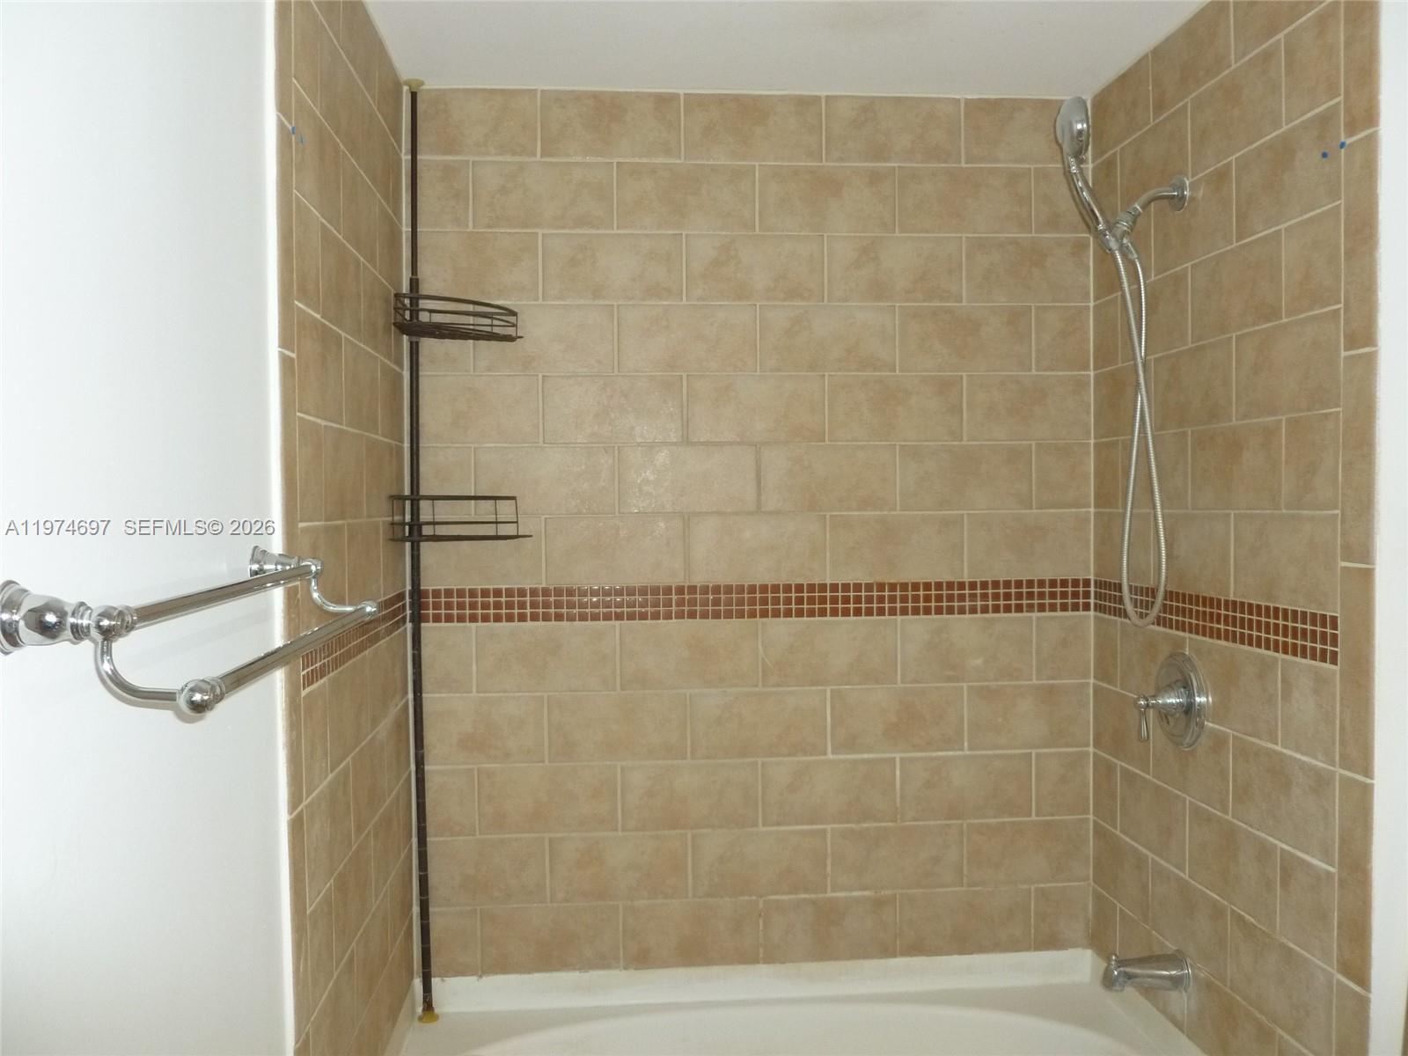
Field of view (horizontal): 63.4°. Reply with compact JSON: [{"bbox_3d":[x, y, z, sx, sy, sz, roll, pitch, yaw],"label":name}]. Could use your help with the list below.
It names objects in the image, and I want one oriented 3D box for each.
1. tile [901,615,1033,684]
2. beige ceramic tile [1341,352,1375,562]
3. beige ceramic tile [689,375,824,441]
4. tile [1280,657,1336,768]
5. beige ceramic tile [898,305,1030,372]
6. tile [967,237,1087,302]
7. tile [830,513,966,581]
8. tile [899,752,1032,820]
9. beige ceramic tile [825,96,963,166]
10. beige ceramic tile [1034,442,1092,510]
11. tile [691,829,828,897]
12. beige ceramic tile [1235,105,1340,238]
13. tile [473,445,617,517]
[{"bbox_3d":[0.580,0.270,2.513,0.298,0.145,0.010,-1,1,-5],"label":"tile"},{"bbox_3d":[0.954,-0.100,1.653,0.010,0.301,0.074,-1,1,-5],"label":"beige ceramic tile"},{"bbox_3d":[0.114,-0.257,2.458,0.296,0.144,0.010,-1,1,-5],"label":"beige ceramic tile"},{"bbox_3d":[0.933,0.282,1.750,0.010,0.145,0.138,-1,1,-5],"label":"tile"},{"bbox_3d":[0.573,-0.413,2.500,0.299,0.145,0.010,-1,1,-5],"label":"beige ceramic tile"},{"bbox_3d":[0.718,-0.572,2.530,0.288,0.148,0.010,-1,1,-5],"label":"tile"},{"bbox_3d":[0.425,0.042,2.529,0.310,0.148,0.010,-1,1,-5],"label":"tile"},{"bbox_3d":[0.578,0.571,2.511,0.298,0.146,0.010,-1,1,-5],"label":"tile"},{"bbox_3d":[0.412,-0.862,2.477,0.301,0.146,0.010,-1,1,-5],"label":"beige ceramic tile"},{"bbox_3d":[0.794,-0.114,2.523,0.126,0.145,0.010,-1,1,-5],"label":"beige ceramic tile"},{"bbox_3d":[0.122,0.729,2.482,0.296,0.142,0.010,-1,1,-5],"label":"tile"},{"bbox_3d":[0.932,-0.559,1.823,0.010,0.148,0.293,-1,1,-5],"label":"beige ceramic tile"},{"bbox_3d":[-0.340,-0.104,2.448,0.303,0.148,0.010,-1,1,-5],"label":"tile"}]

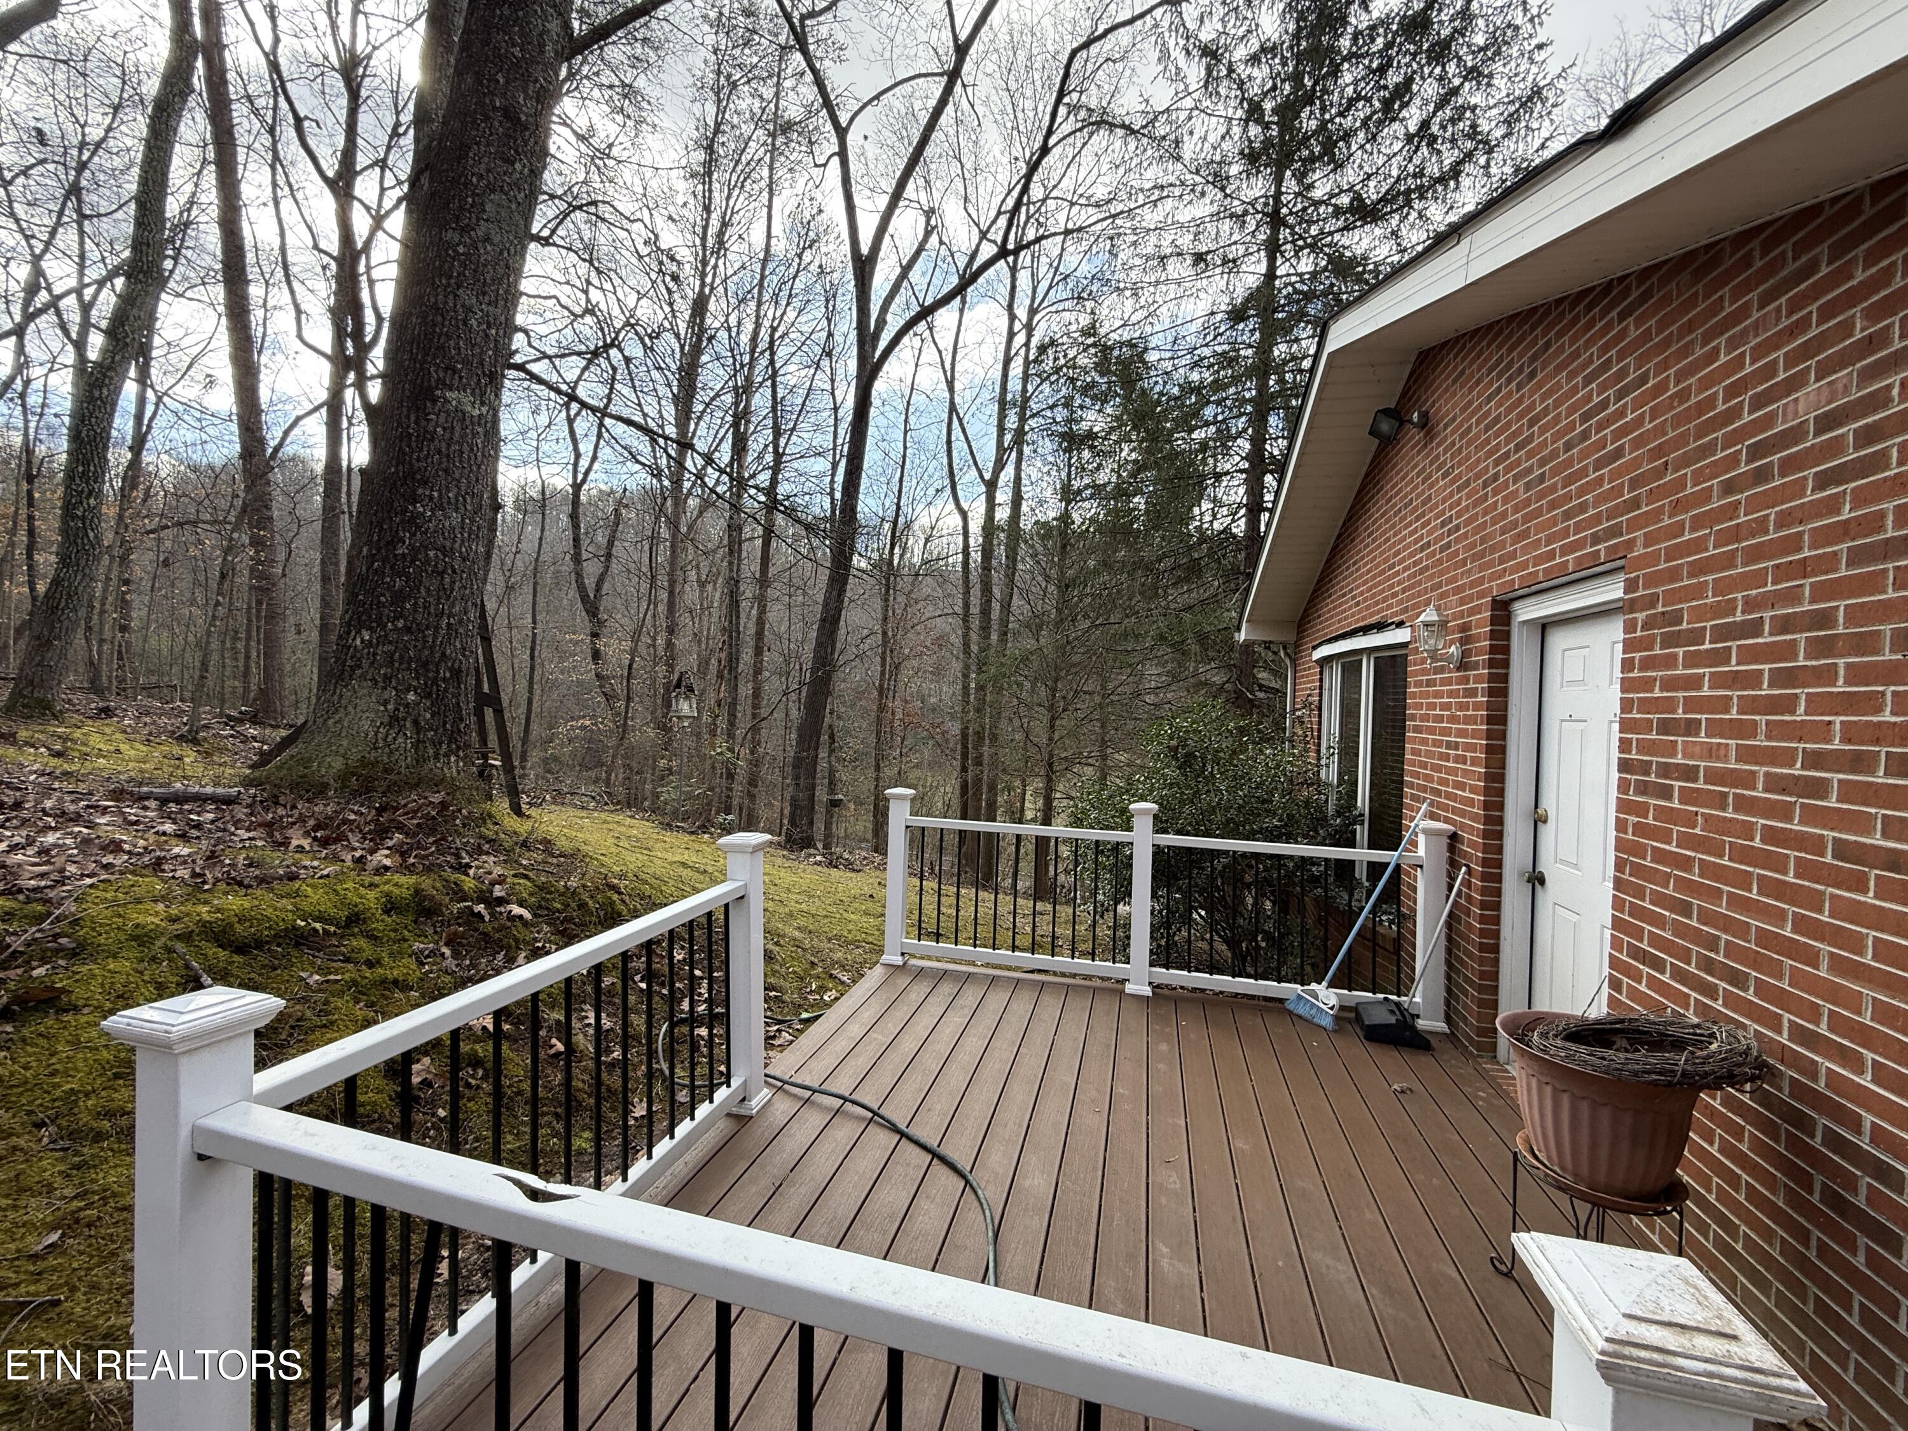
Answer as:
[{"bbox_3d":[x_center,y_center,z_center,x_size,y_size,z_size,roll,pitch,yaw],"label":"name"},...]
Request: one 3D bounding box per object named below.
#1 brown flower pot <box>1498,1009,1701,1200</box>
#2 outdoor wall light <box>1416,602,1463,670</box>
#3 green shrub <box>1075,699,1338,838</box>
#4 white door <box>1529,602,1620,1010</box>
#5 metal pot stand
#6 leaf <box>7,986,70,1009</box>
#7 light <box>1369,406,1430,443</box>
[{"bbox_3d":[1.794,1.089,2.145,0.475,0.350,0.475,1,1,0],"label":"brown flower pot"},{"bbox_3d":[2.501,-0.420,3.993,0.205,0.355,0.145,1,1,14],"label":"outdoor wall light"},{"bbox_3d":[1.846,0.856,5.679,2.000,1.950,1.800,1,1,14],"label":"green shrub"},{"bbox_3d":[2.573,0.600,3.076,0.060,2.020,0.915,1,1,14],"label":"white door"},{"bbox_3d":[1.789,1.434,2.147,0.410,0.380,0.410,1,1,14],"label":"metal pot stand"},{"bbox_3d":[-2.972,0.905,2.500,0.080,0.035,0.140,19,5,33],"label":"leaf"},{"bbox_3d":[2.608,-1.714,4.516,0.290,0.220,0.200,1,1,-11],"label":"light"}]

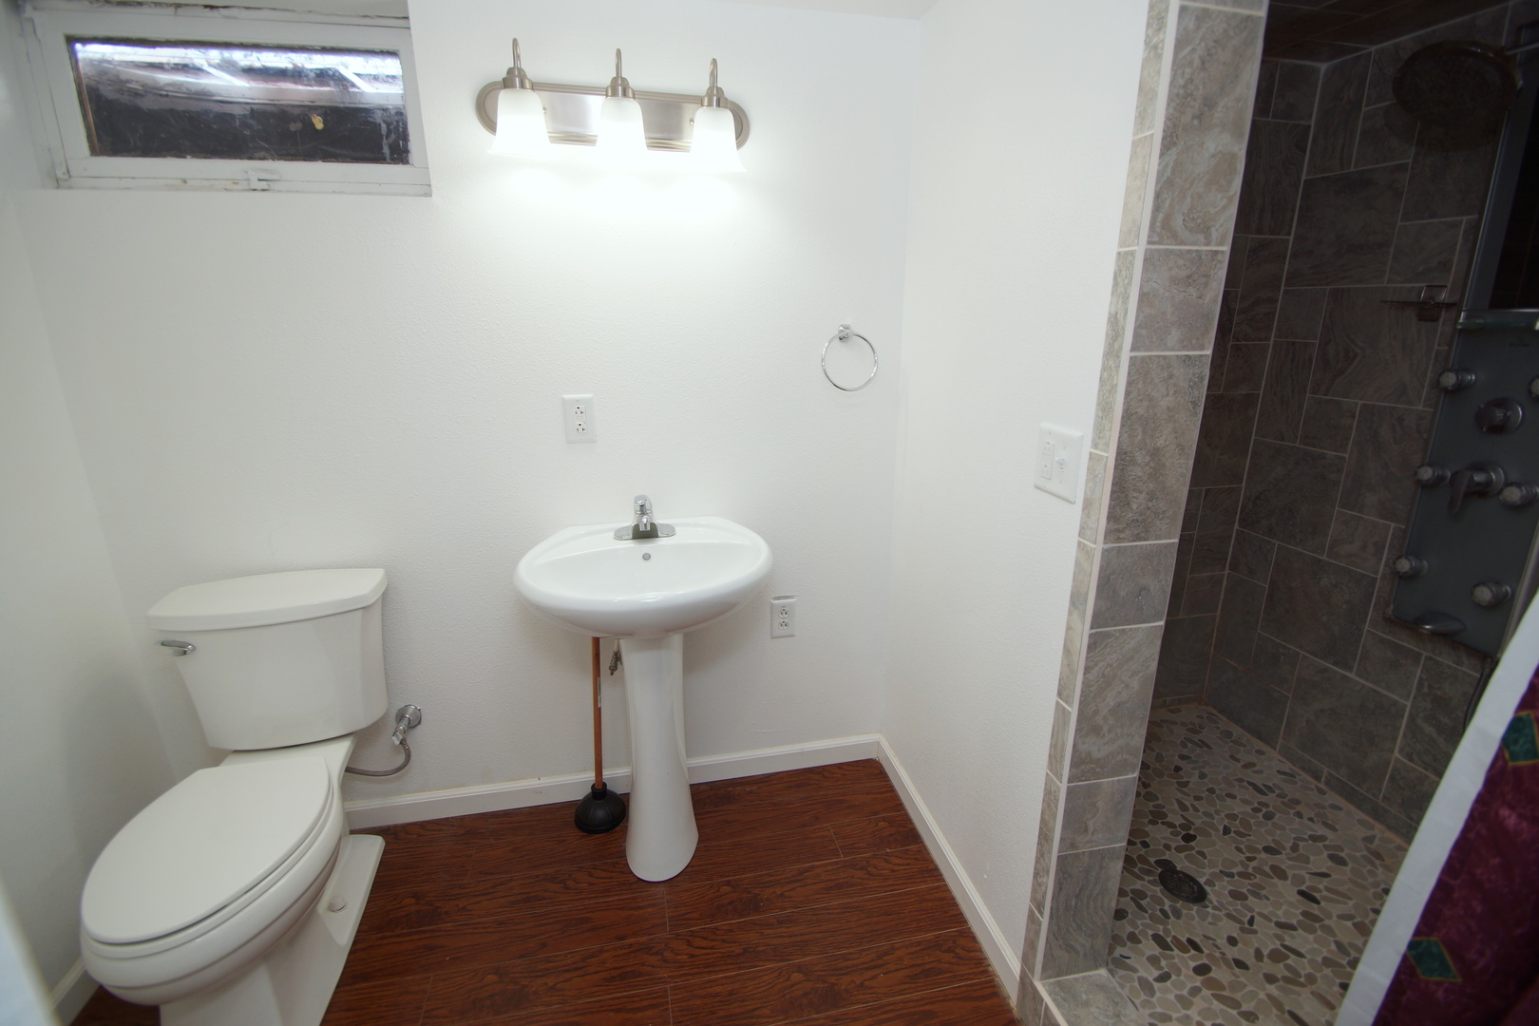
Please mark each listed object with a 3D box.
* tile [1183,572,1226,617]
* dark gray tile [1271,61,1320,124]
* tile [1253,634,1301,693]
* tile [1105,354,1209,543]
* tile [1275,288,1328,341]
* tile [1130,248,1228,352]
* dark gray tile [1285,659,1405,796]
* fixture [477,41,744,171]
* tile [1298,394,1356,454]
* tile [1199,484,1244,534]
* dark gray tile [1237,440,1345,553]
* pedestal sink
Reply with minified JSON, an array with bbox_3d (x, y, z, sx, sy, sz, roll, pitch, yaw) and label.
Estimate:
[{"bbox_3d":[1.504,0.277,2.212,0.148,0.148,0.012,-3,15,-11],"label":"tile"},{"bbox_3d":[1.476,-1.178,1.803,0.145,0.145,0.010,-3,16,-11],"label":"dark gray tile"},{"bbox_3d":[1.611,0.479,2.045,0.010,0.148,0.148,-3,16,-10],"label":"tile"},{"bbox_3d":[0.609,-0.097,1.017,0.140,0.299,0.010,-3,16,-11],"label":"tile"},{"bbox_3d":[1.577,-0.584,1.903,0.010,0.148,0.148,-3,16,-10],"label":"tile"},{"bbox_3d":[0.612,-0.317,0.966,0.143,0.148,0.012,-3,15,-11],"label":"tile"},{"bbox_3d":[1.649,0.608,1.850,0.012,0.300,0.300,-2,15,-8],"label":"dark gray tile"},{"bbox_3d":[-0.328,-0.870,1.382,0.605,0.231,0.180,-3,16,-11],"label":"fixture"},{"bbox_3d":[1.617,-0.253,1.853,0.012,0.148,0.148,-2,15,-8],"label":"tile"},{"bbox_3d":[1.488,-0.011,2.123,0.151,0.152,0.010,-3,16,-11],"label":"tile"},{"bbox_3d":[1.595,-0.054,1.968,0.010,0.299,0.297,-3,16,-11],"label":"dark gray tile"},{"bbox_3d":[-0.287,0.485,1.601,0.560,0.834,0.480,-3,16,-11],"label":"pedestal sink"}]

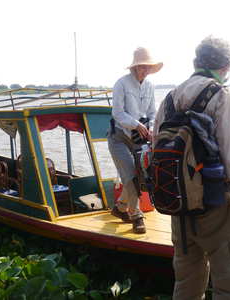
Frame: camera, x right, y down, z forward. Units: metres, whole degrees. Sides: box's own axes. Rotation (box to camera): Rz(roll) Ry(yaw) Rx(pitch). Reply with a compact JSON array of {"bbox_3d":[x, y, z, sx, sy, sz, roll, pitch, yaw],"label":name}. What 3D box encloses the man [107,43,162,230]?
[{"bbox_3d":[0.190,-0.080,4.230,0.540,1.700,0.520,-6,10,-39],"label":"man"}]

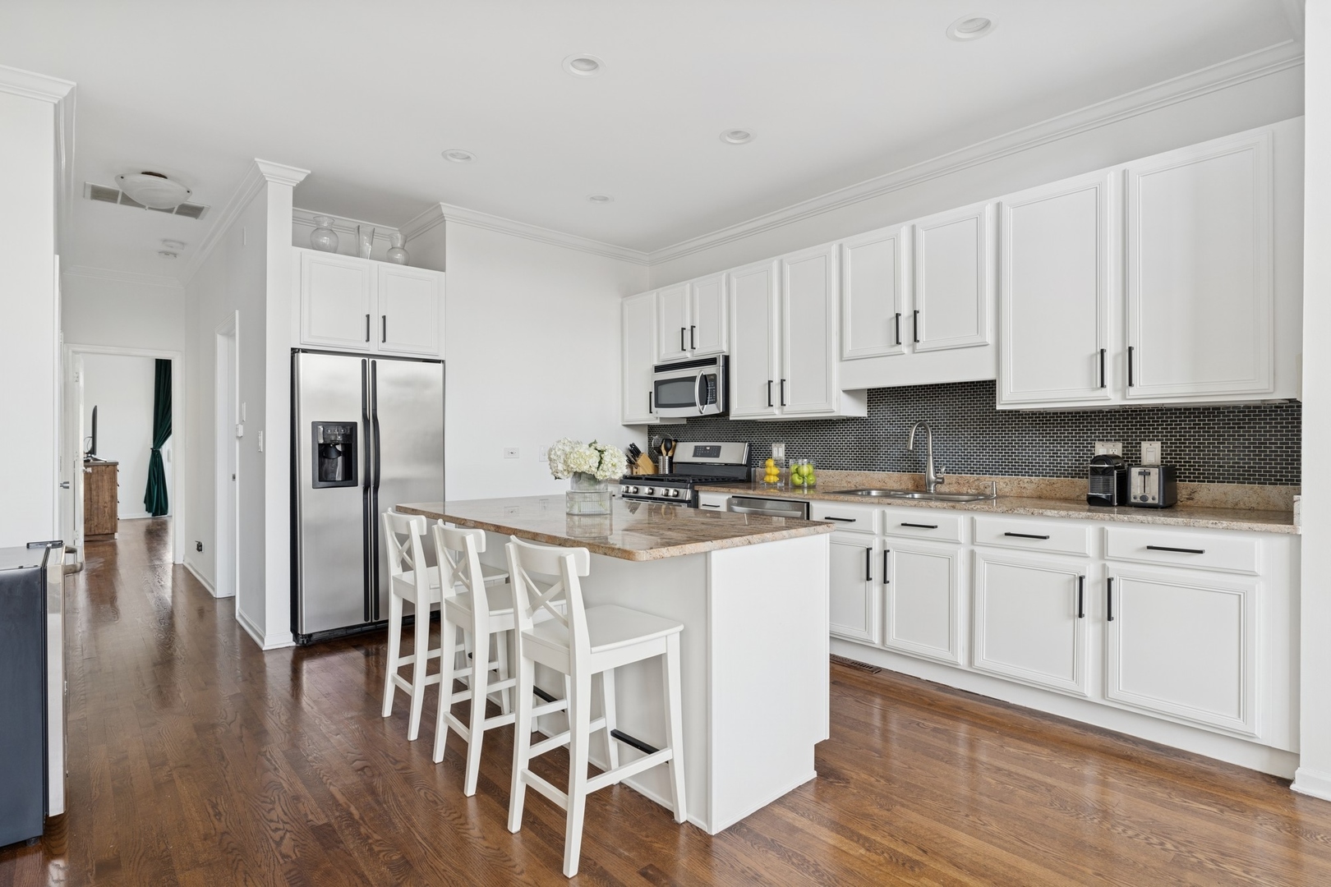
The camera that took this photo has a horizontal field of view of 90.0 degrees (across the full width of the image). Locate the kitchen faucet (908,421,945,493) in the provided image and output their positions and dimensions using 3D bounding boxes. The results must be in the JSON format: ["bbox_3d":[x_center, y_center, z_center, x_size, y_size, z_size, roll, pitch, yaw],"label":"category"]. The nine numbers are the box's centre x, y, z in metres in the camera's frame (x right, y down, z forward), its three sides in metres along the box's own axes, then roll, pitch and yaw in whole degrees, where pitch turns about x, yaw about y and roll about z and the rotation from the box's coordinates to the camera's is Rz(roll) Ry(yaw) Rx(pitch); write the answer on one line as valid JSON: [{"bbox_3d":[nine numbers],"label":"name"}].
[{"bbox_3d":[1.449,0.083,3.700,0.285,0.415,0.110,0,0,-42],"label":"kitchen faucet"}]

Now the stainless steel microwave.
[{"bbox_3d":[0.276,-0.409,5.059,0.410,0.406,0.757,0,0,-42],"label":"stainless steel microwave"}]

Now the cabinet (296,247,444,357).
[{"bbox_3d":[-2.056,-0.881,4.488,0.948,0.608,0.550,0,0,-42],"label":"cabinet"}]

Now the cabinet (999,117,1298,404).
[{"bbox_3d":[2.141,-0.701,3.024,0.345,1.064,1.113,0,0,-42],"label":"cabinet"}]

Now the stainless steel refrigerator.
[{"bbox_3d":[-2.047,0.322,4.435,0.885,1.767,0.780,0,0,-42],"label":"stainless steel refrigerator"}]

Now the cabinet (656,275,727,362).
[{"bbox_3d":[0.300,-0.937,5.098,0.323,0.604,0.768,0,0,-42],"label":"cabinet"}]

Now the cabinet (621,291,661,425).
[{"bbox_3d":[-0.113,-0.697,5.560,0.323,1.080,0.473,0,0,-42],"label":"cabinet"}]

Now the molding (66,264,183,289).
[{"bbox_3d":[-5.161,-1.586,6.382,0.903,0.082,0.085,0,0,-42],"label":"molding"}]

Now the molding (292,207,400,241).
[{"bbox_3d":[-2.321,-1.583,4.818,0.910,0.087,0.085,0,0,-42],"label":"molding"}]

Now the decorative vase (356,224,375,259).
[{"bbox_3d":[-1.981,-1.317,4.401,0.122,0.265,0.122,0,0,-42],"label":"decorative vase"}]

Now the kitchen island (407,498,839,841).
[{"bbox_3d":[-0.333,0.750,2.846,0.940,0.909,1.885,0,0,-42],"label":"kitchen island"}]

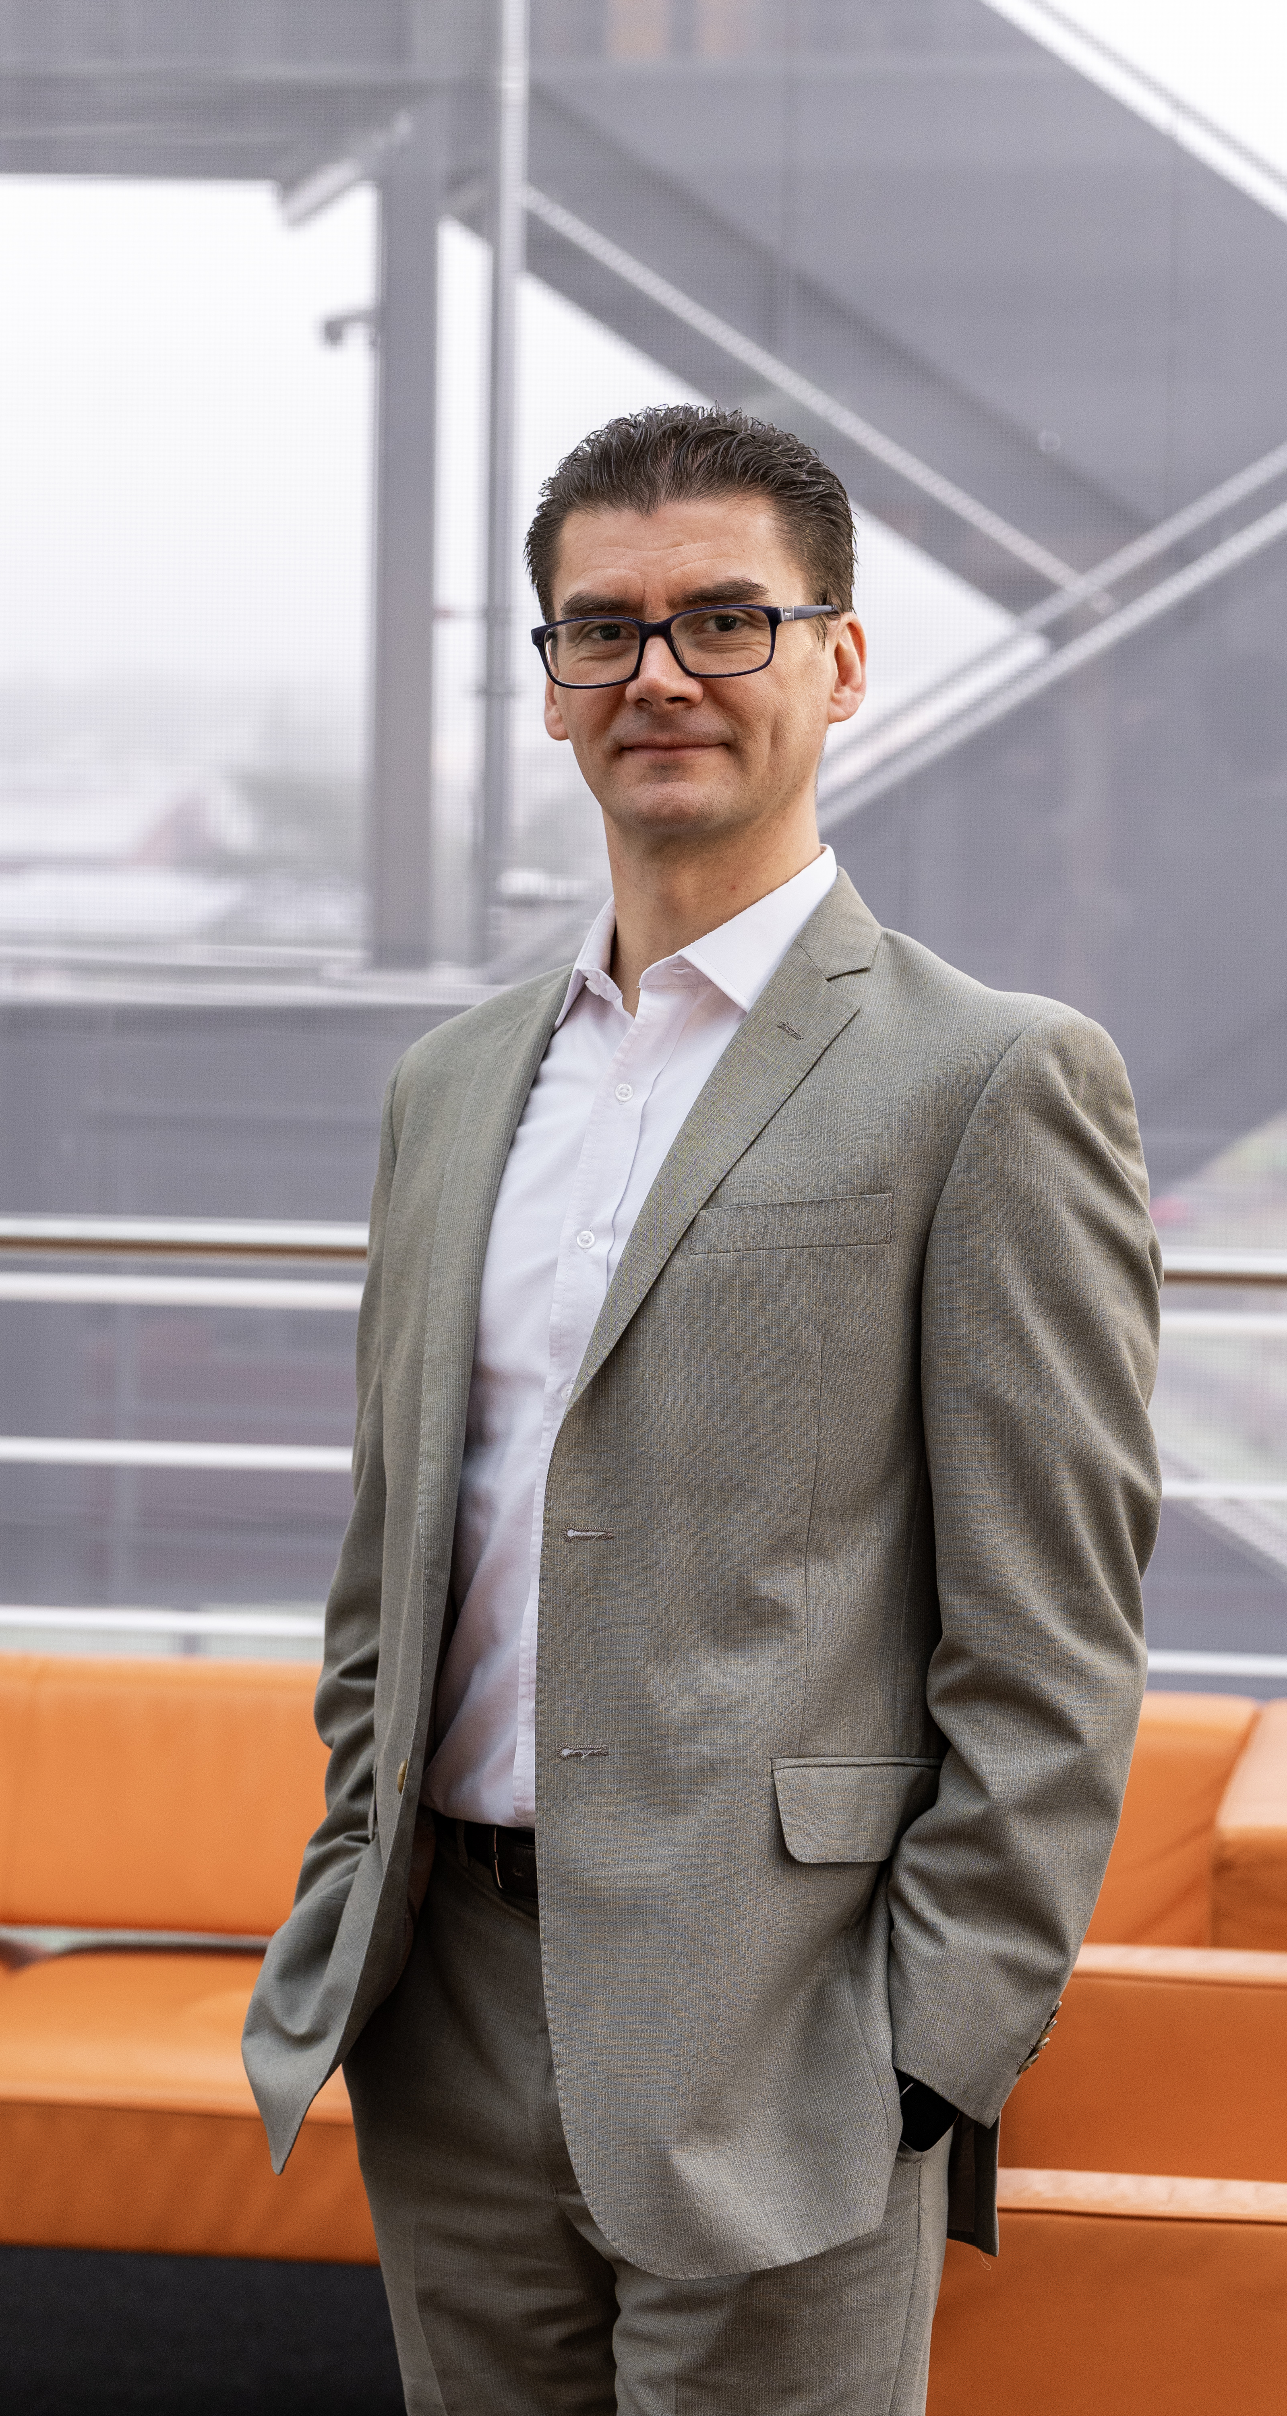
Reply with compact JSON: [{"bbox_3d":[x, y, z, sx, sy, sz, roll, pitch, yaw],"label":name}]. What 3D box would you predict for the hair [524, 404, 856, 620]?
[{"bbox_3d":[0.028,-0.348,3.085,0.172,0.168,0.198,-3,6,17],"label":"hair"}]

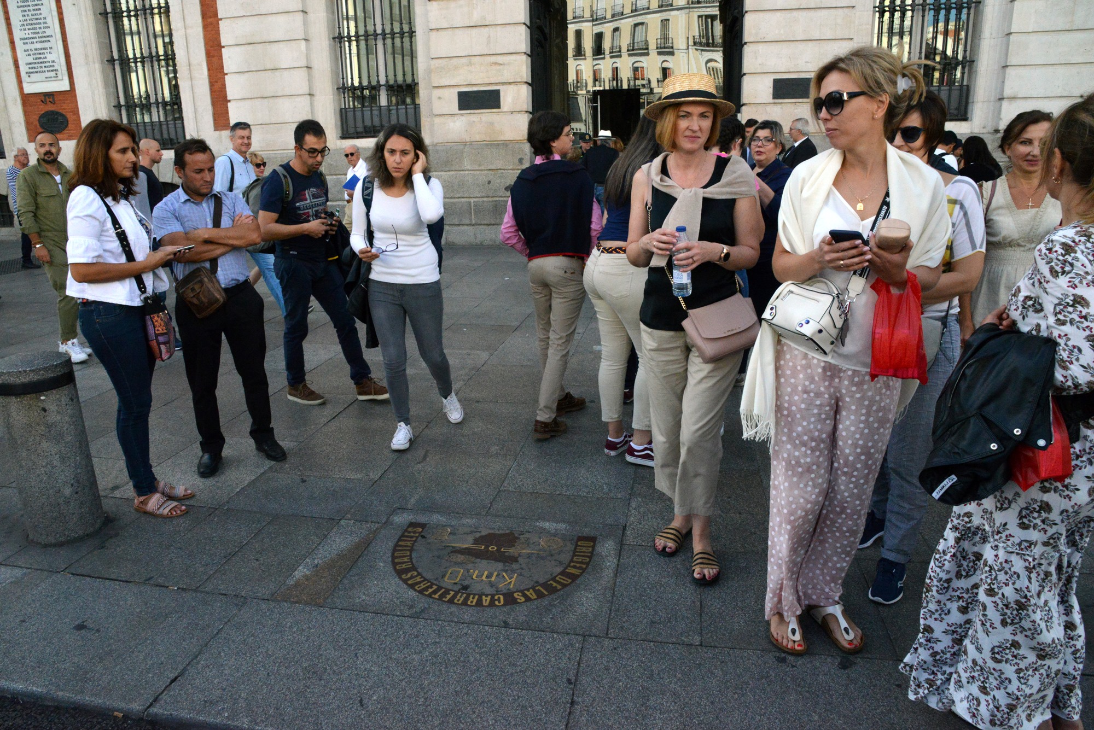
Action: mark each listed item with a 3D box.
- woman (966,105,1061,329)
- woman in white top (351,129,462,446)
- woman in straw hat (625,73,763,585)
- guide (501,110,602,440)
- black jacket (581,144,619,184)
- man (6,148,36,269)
[{"bbox_3d":[2.002,-0.234,3.143,0.500,1.630,0.320,5,17,22],"label":"woman"},{"bbox_3d":[-0.689,-0.434,3.872,0.570,1.630,0.500,-3,16,-8],"label":"woman in white top"},{"bbox_3d":[0.520,-0.107,2.553,0.480,1.720,0.400,3,16,15],"label":"woman in straw hat"},{"bbox_3d":[0.054,-0.471,3.881,0.520,1.670,0.380,7,17,27],"label":"guide"},{"bbox_3d":[0.710,-2.677,9.700,0.540,0.600,0.320,1,16,8],"label":"black jacket"},{"bbox_3d":[-7.416,-2.215,10.436,0.420,1.720,0.500,0,16,5],"label":"man"}]

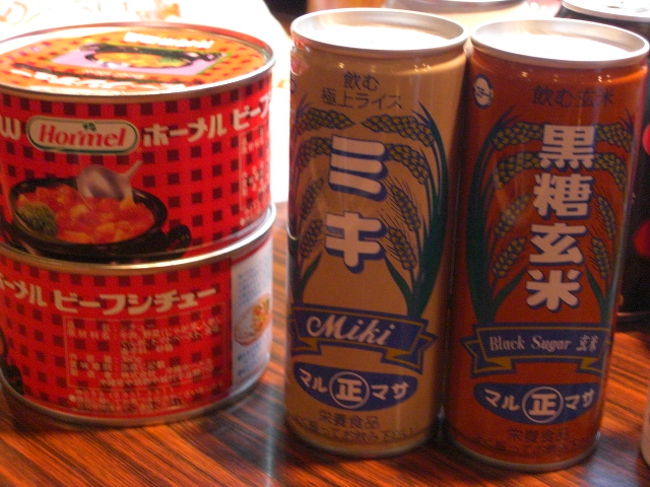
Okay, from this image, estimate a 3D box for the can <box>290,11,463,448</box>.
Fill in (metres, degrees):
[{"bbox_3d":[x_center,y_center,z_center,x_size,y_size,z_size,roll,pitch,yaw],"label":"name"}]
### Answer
[{"bbox_3d":[0.015,-0.003,0.406,0.053,0.133,0.053,7,23,12],"label":"can"}]

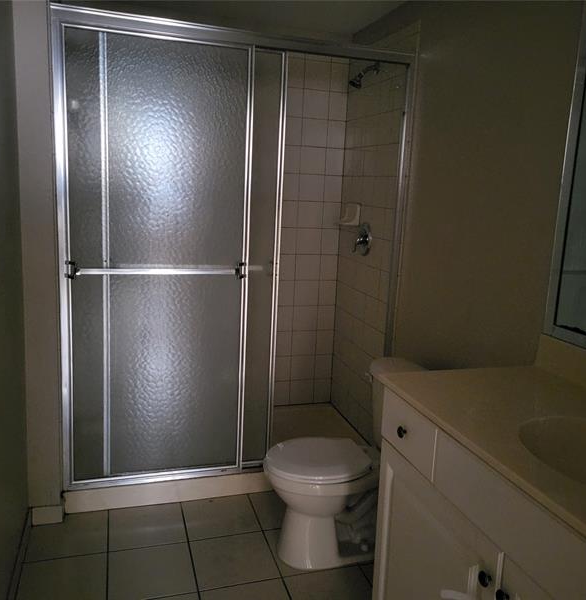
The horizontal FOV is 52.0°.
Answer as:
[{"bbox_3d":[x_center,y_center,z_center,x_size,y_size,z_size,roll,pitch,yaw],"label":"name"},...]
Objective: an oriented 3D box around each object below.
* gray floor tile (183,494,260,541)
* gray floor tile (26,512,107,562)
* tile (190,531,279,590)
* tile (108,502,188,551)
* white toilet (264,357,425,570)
[{"bbox_3d":[-0.316,0.935,2.583,0.301,0.010,0.310,-1,11,-17],"label":"gray floor tile"},{"bbox_3d":[-0.899,0.944,2.408,0.300,0.010,0.310,-1,11,-17],"label":"gray floor tile"},{"bbox_3d":[-0.228,0.990,2.292,0.301,0.010,0.301,-1,11,-17],"label":"tile"},{"bbox_3d":[-0.608,0.939,2.495,0.301,0.010,0.310,-1,11,-17],"label":"tile"},{"bbox_3d":[0.219,0.635,2.333,0.695,0.708,0.458,-1,11,-17],"label":"white toilet"}]

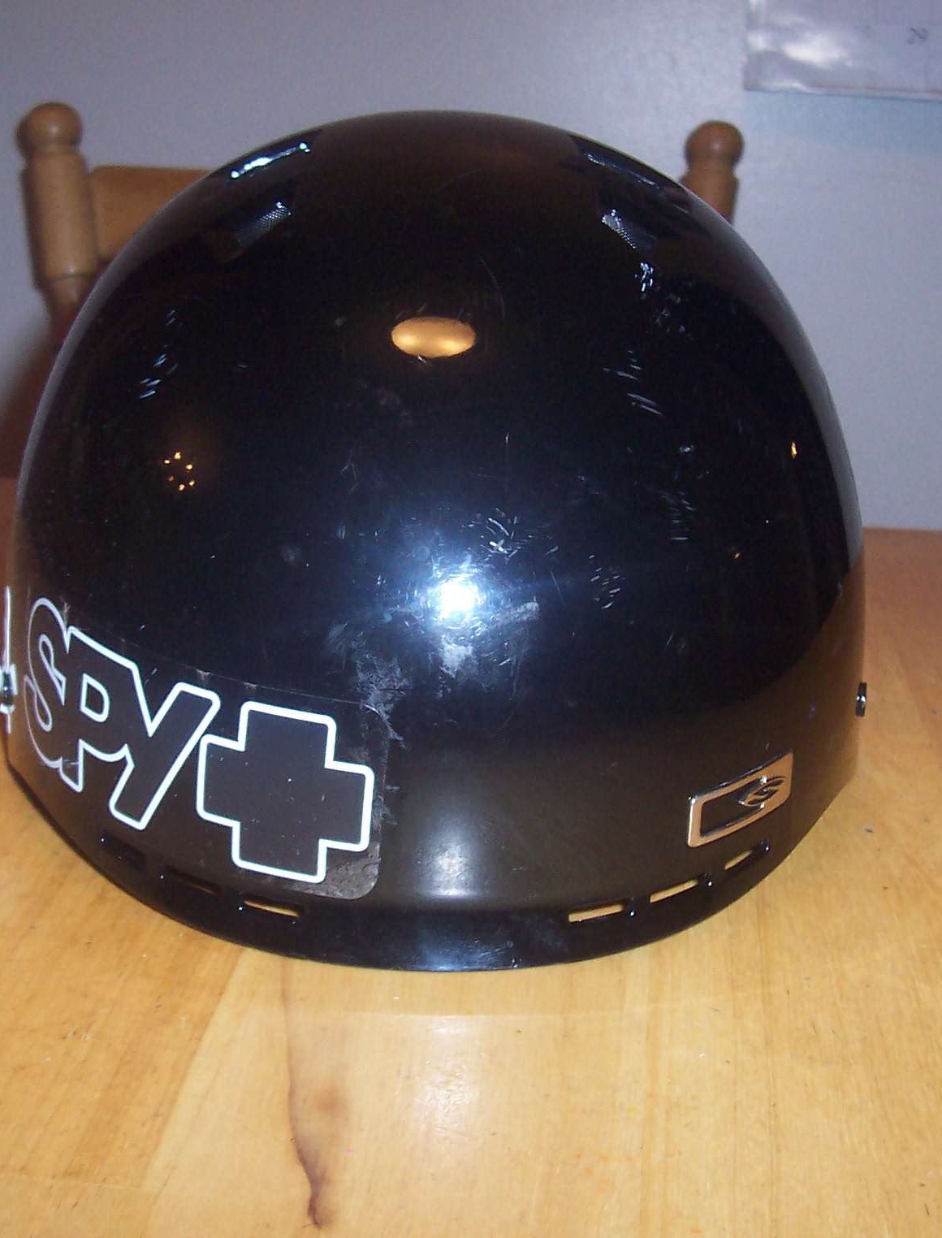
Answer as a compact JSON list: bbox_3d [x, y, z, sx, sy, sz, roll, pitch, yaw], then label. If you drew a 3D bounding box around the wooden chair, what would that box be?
[{"bbox_3d":[-0.034,0.203,0.988,0.452,0.957,0.490,0,13,-9],"label":"wooden chair"}]

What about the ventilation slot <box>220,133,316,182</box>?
[{"bbox_3d":[-0.050,-0.115,0.436,0.025,0.007,0.018,-18,20,5],"label":"ventilation slot"}]

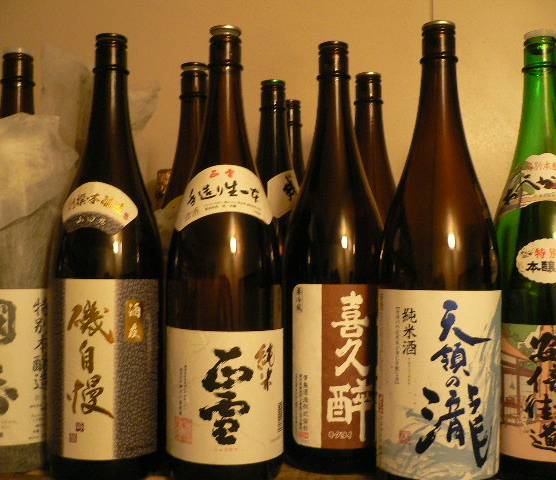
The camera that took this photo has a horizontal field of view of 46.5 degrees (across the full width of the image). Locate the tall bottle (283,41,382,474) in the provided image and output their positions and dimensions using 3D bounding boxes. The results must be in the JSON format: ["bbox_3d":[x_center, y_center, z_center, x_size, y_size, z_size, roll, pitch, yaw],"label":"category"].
[{"bbox_3d":[0.054,0.010,0.626,0.105,0.397,0.105,0,0,-10],"label":"tall bottle"}]

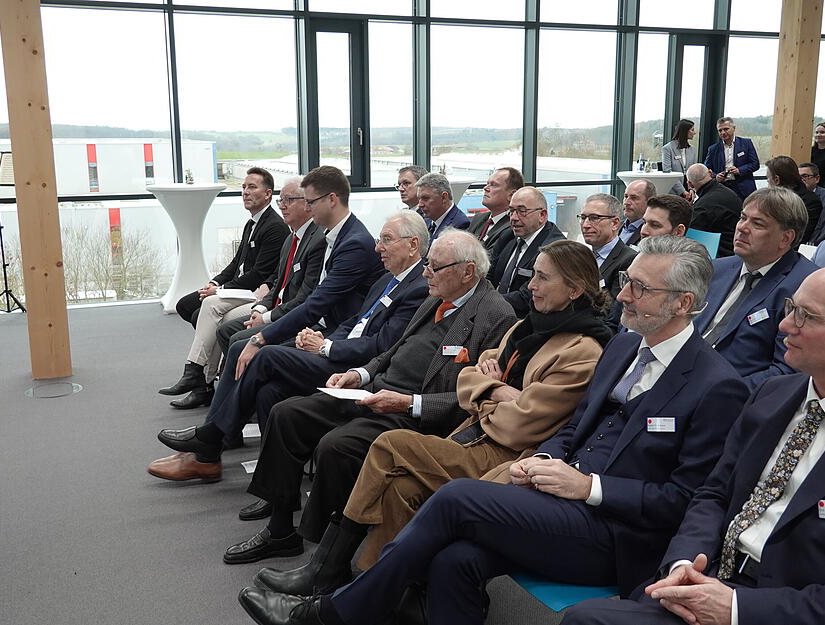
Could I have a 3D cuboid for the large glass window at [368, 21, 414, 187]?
[{"bbox_3d":[-0.204,-2.083,8.914,0.476,1.593,0.100,-5,13,-21],"label":"large glass window"}]

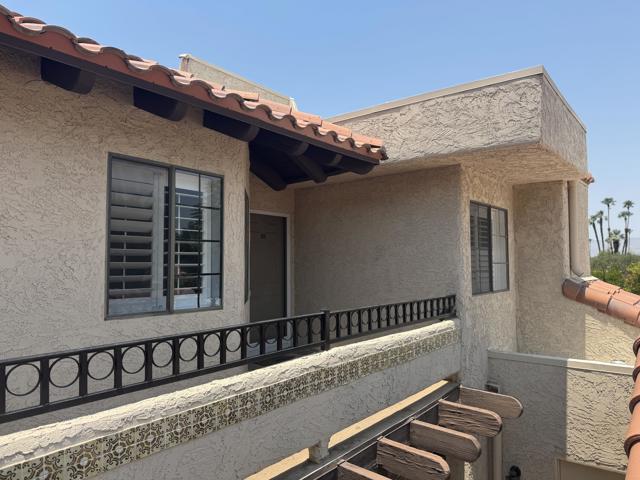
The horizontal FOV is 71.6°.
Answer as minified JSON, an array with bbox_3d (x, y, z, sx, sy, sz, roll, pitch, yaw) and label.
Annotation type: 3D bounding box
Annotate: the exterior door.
[{"bbox_3d":[-0.881,0.617,7.179,0.050,2.044,0.914,-2,-3,39],"label":"exterior door"}]

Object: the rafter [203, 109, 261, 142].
[{"bbox_3d":[-0.762,-0.965,3.756,0.600,0.145,0.090,25,14,37],"label":"rafter"}]

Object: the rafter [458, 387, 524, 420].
[{"bbox_3d":[1.947,1.885,5.087,0.665,0.232,0.092,-2,-3,39],"label":"rafter"}]

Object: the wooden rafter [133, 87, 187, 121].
[{"bbox_3d":[-1.166,-0.987,3.255,0.600,0.145,0.090,25,14,37],"label":"wooden rafter"}]

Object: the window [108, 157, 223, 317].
[{"bbox_3d":[-1.226,-0.006,3.666,0.070,1.225,1.065,-2,-3,39],"label":"window"}]

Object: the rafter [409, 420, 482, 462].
[{"bbox_3d":[1.176,1.872,4.128,0.665,0.232,0.092,-2,-3,39],"label":"rafter"}]

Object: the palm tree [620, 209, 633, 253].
[{"bbox_3d":[48.277,0.412,69.984,2.051,9.807,2.051,-2,-3,35],"label":"palm tree"}]

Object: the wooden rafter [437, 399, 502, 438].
[{"bbox_3d":[1.583,1.880,4.635,0.665,0.232,0.092,-2,-3,39],"label":"wooden rafter"}]

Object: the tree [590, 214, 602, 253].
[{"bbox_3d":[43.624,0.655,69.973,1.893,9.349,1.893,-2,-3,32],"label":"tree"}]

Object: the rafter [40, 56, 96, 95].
[{"bbox_3d":[-1.566,-1.009,2.758,0.600,0.145,0.090,25,14,37],"label":"rafter"}]

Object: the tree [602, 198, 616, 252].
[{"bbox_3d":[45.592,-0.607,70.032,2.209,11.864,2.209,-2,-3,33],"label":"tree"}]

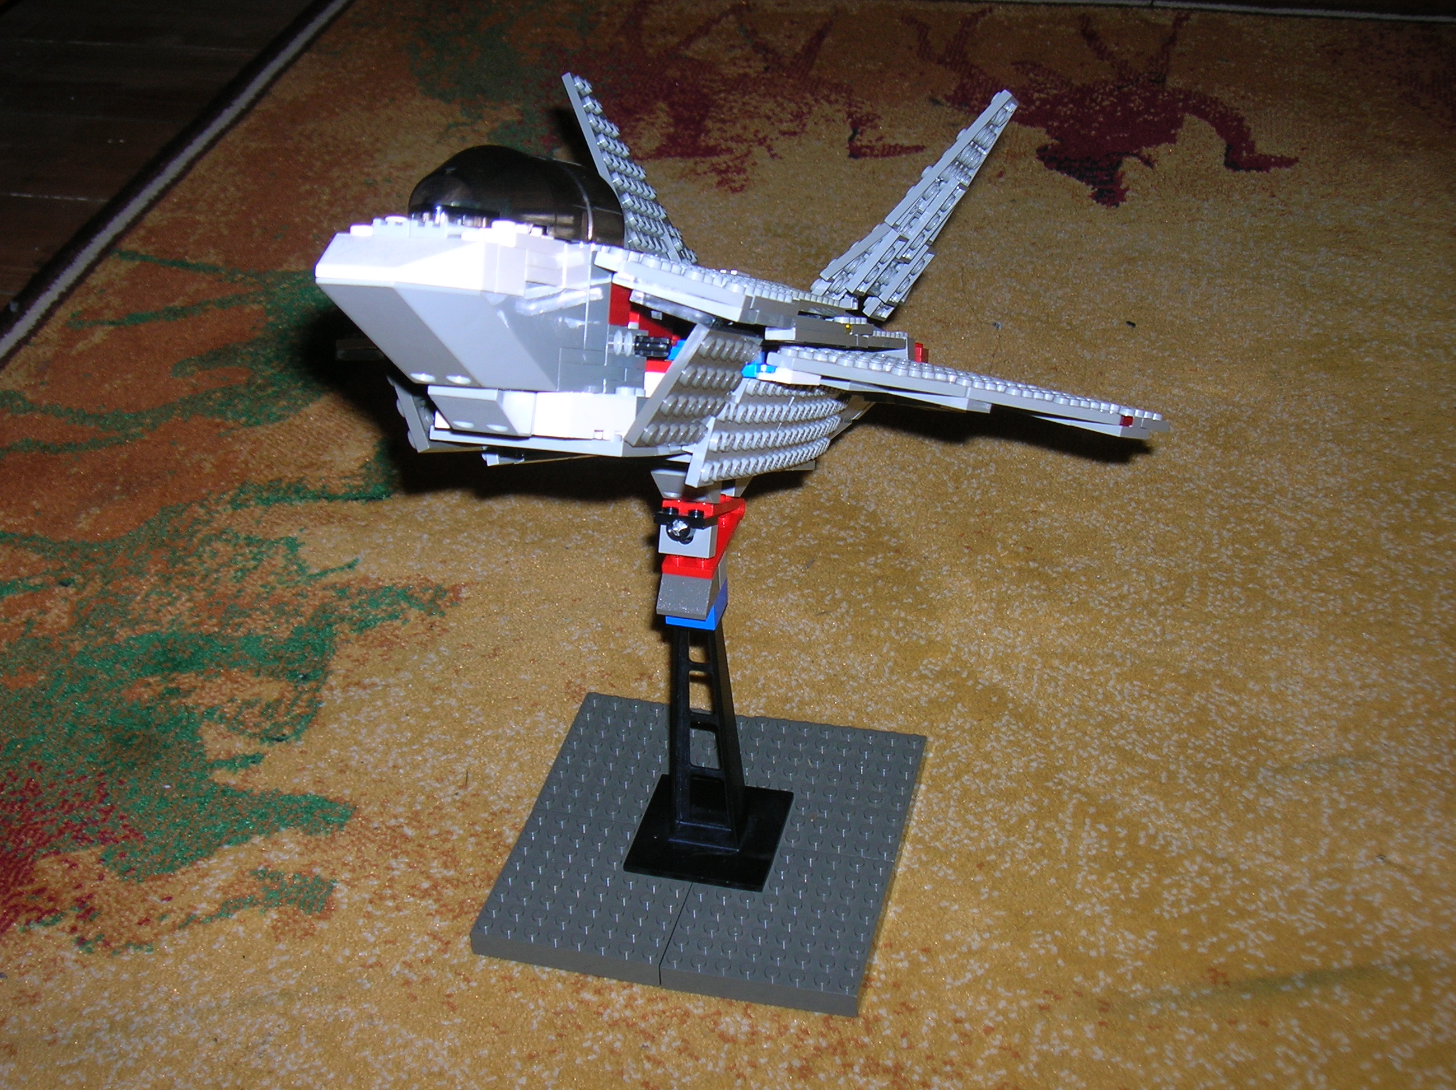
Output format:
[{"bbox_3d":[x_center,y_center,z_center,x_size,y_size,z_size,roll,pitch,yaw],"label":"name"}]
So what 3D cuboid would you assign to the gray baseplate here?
[{"bbox_3d":[-0.006,0.102,0.664,0.128,0.011,0.128,6,35,13],"label":"gray baseplate"}]

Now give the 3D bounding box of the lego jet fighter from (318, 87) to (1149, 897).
[{"bbox_3d":[-0.016,-0.022,0.578,0.282,0.294,0.328,8,35,15],"label":"lego jet fighter"}]

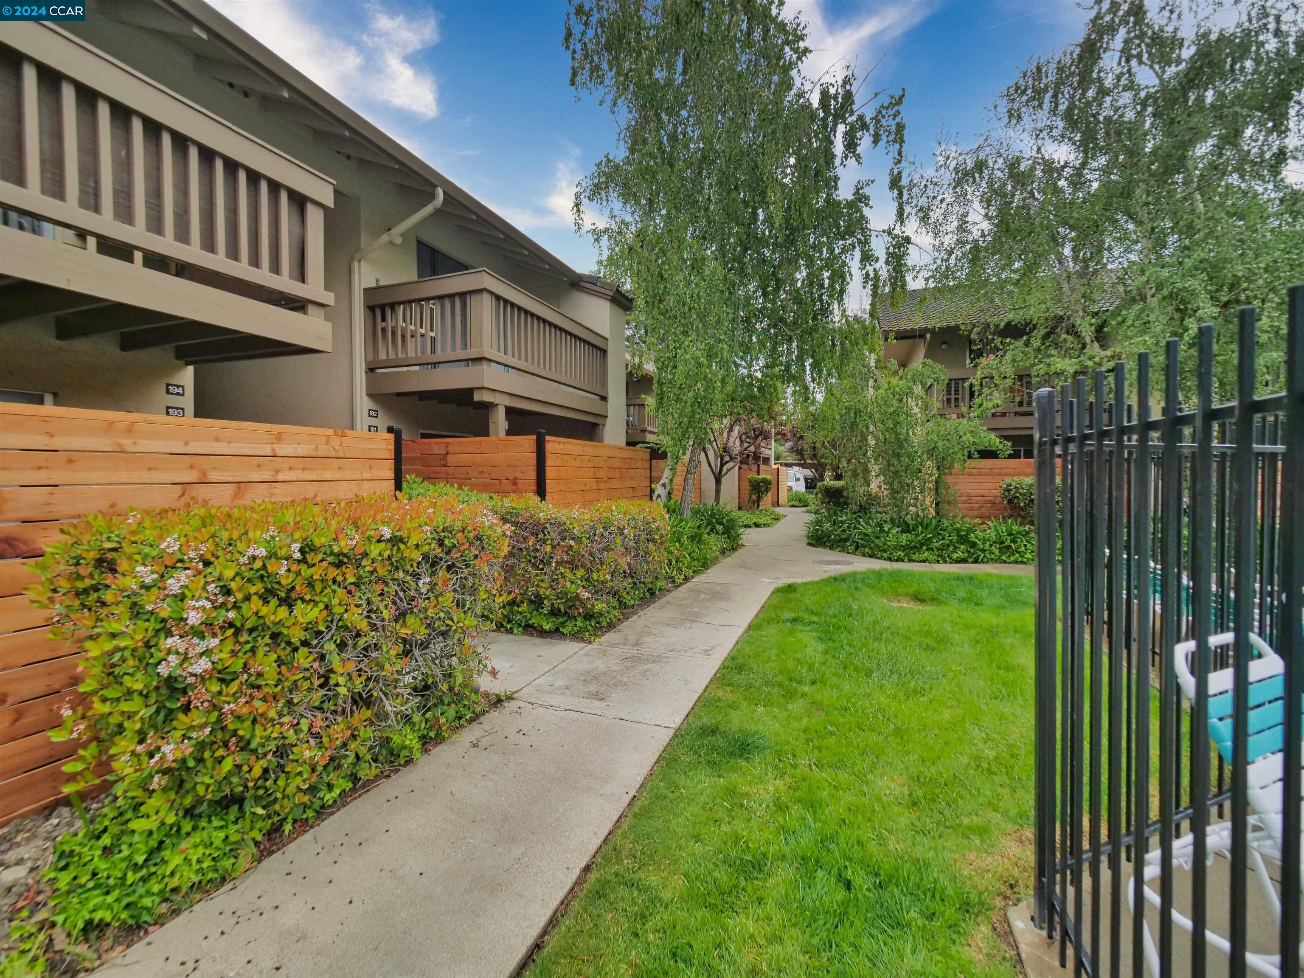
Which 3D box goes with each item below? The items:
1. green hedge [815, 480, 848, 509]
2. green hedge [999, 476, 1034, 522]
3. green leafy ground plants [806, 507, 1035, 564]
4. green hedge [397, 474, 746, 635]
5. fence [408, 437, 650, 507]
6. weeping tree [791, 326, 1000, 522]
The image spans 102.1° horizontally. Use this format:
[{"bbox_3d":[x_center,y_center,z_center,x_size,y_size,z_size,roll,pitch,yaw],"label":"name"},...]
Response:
[{"bbox_3d":[6.350,0.310,18.500,1.200,1.100,1.100,1,2,20],"label":"green hedge"},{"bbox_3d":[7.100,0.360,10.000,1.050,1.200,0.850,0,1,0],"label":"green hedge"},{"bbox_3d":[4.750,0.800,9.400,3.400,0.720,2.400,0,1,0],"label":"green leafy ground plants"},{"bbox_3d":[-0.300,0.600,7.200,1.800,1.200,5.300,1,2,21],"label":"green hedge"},{"bbox_3d":[-1.600,0.190,7.500,2.300,1.650,2.750,1,2,23],"label":"fence"},{"bbox_3d":[5.000,-1.120,11.000,4.000,4.250,3.400,0,1,0],"label":"weeping tree"}]

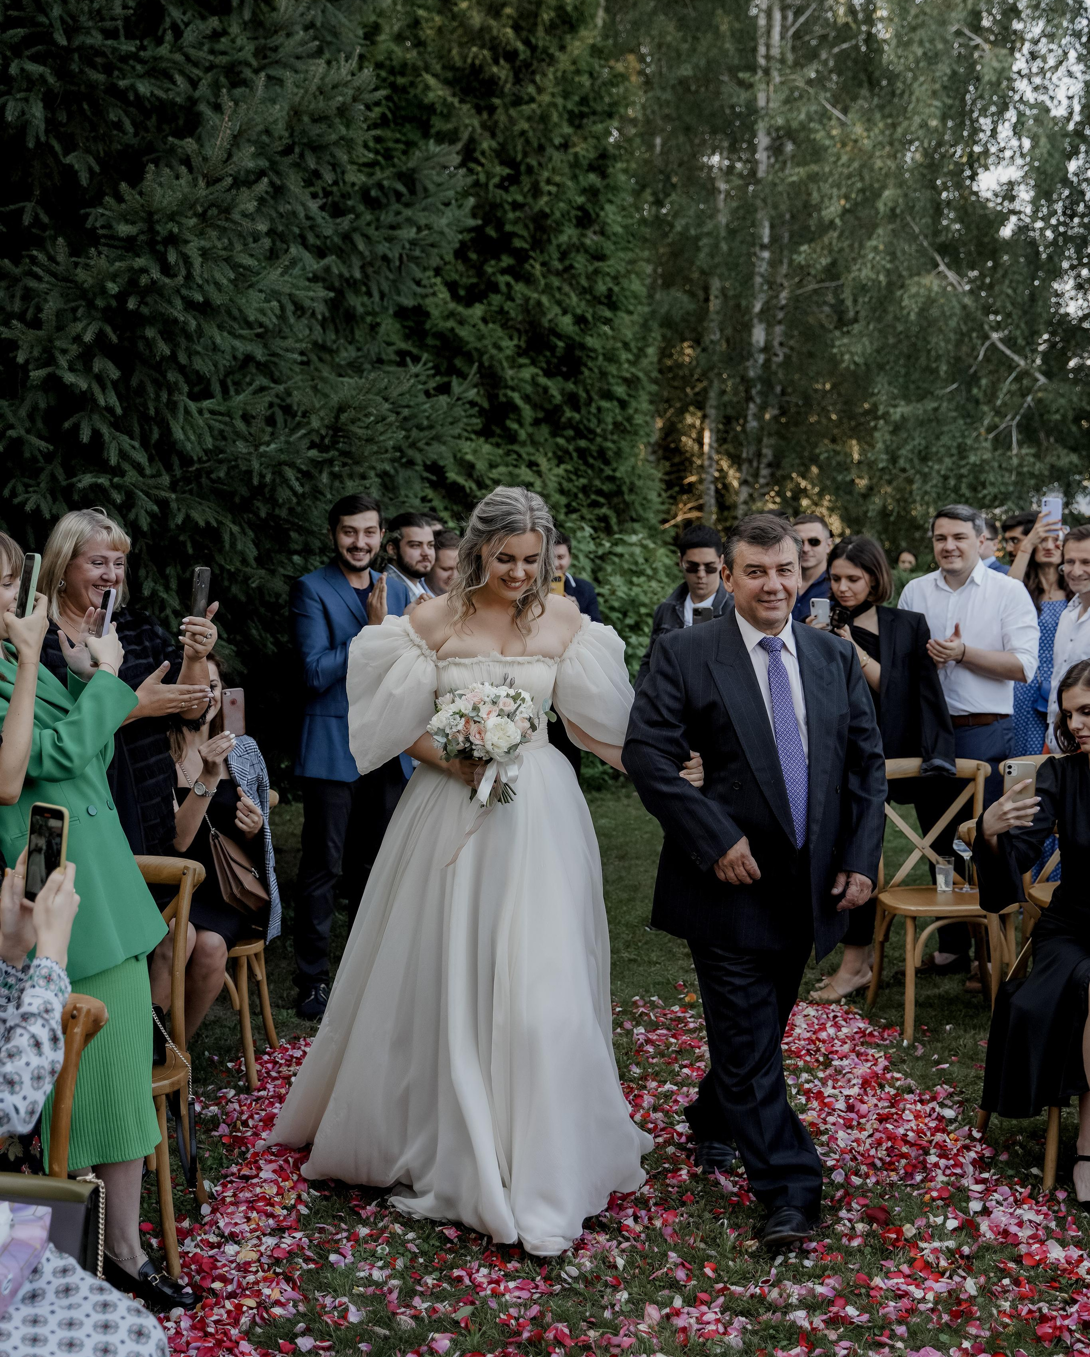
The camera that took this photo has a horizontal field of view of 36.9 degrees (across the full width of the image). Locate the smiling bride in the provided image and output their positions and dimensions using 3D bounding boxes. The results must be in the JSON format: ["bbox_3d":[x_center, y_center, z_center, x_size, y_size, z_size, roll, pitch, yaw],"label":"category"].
[{"bbox_3d":[-0.181,0.410,4.229,1.113,1.783,0.906,-1,4,-6],"label":"smiling bride"}]

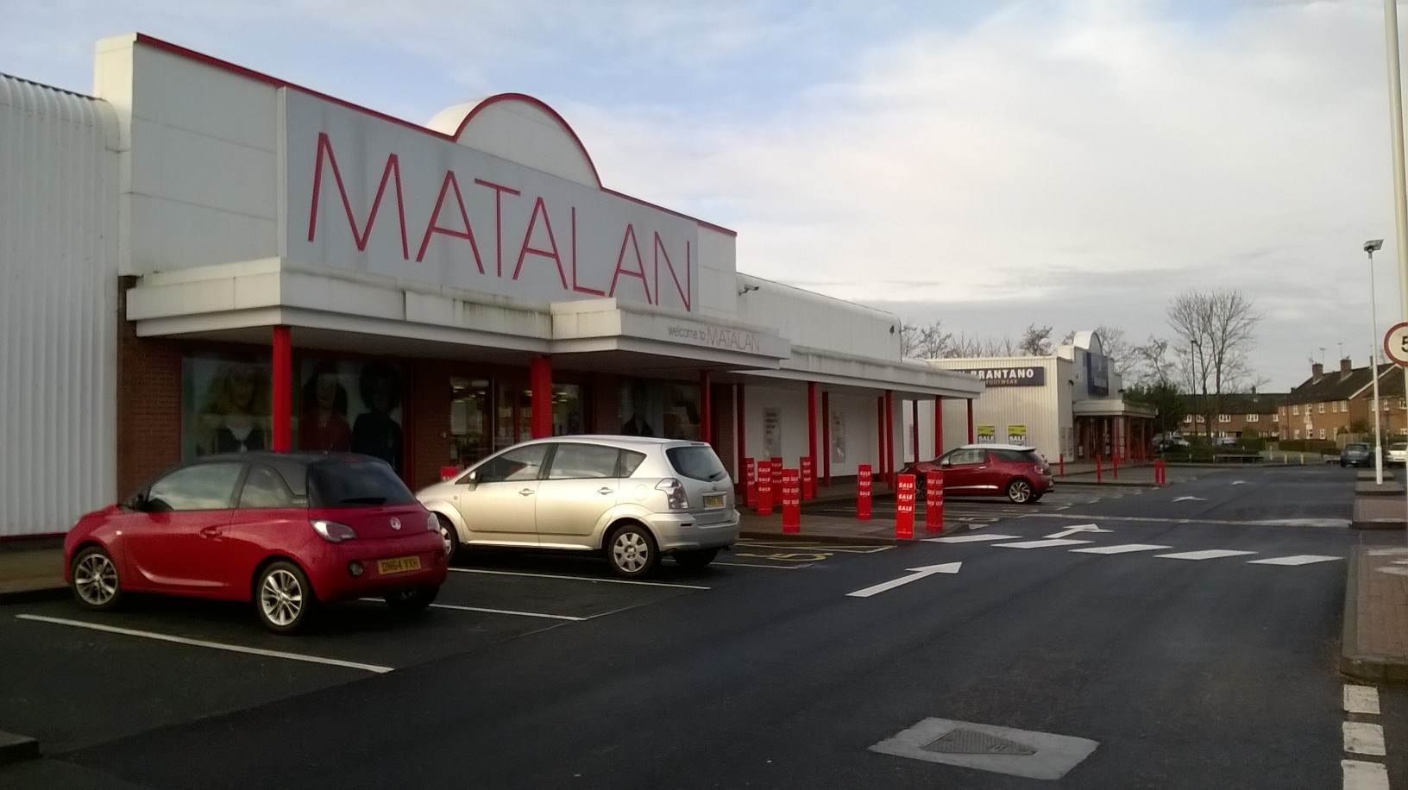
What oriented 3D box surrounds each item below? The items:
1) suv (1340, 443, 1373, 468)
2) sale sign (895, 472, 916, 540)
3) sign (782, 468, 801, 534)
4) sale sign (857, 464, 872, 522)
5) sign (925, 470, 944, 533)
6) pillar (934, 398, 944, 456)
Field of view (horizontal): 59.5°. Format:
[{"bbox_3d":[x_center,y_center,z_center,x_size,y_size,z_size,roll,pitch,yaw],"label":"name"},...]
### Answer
[{"bbox_3d":[36.733,3.307,68.707,1.690,1.420,3.750,-3,-3,37],"label":"suv"},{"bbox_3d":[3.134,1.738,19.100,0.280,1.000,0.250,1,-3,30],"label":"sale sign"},{"bbox_3d":[1.369,1.656,19.200,0.262,0.980,0.230,-1,-2,4],"label":"sign"},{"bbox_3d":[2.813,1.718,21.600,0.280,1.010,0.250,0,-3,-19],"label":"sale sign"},{"bbox_3d":[3.780,1.751,20.100,0.265,0.980,0.230,-1,-2,11],"label":"sign"},{"bbox_3d":[8.263,1.571,42.934,0.210,3.030,0.210,-2,-3,28],"label":"pillar"}]

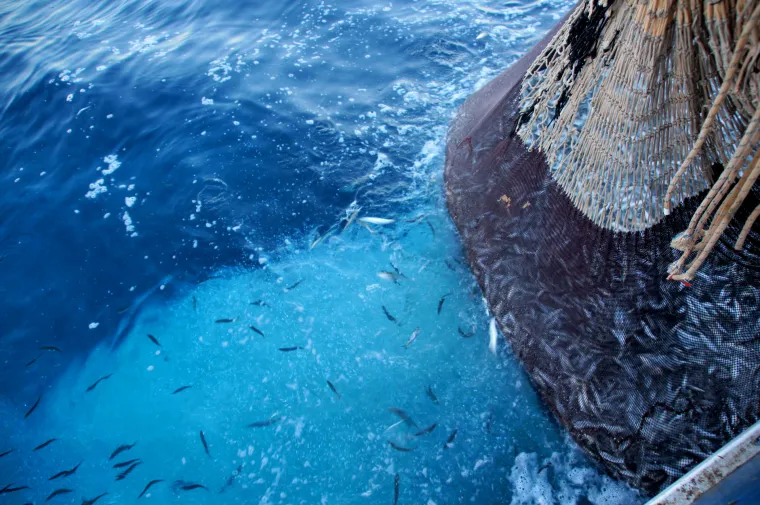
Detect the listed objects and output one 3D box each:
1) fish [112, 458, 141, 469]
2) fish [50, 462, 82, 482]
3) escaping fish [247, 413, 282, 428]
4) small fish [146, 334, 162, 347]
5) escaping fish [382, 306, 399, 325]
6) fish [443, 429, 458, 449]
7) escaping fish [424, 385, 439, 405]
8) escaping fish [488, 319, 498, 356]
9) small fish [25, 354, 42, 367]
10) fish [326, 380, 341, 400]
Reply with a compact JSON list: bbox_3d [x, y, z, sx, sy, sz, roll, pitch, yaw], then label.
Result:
[{"bbox_3d":[-1.891,1.574,3.781,0.215,0.045,0.035,-13,44,-14],"label":"fish"},{"bbox_3d":[-1.491,1.036,2.406,0.166,0.032,0.022,-28,48,-28],"label":"fish"},{"bbox_3d":[-0.607,0.892,2.663,0.190,0.036,0.025,-13,43,-15],"label":"escaping fish"},{"bbox_3d":[-2.064,0.805,4.635,0.231,0.049,0.038,26,48,26],"label":"small fish"},{"bbox_3d":[0.067,0.393,3.145,0.025,0.036,0.189,-23,46,-24],"label":"escaping fish"},{"bbox_3d":[0.548,1.442,3.928,0.036,0.046,0.219,27,49,27],"label":"fish"},{"bbox_3d":[0.436,1.183,4.215,0.036,0.046,0.221,-16,44,-17],"label":"escaping fish"},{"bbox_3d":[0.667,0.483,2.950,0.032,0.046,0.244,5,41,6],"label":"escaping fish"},{"bbox_3d":[-3.060,0.954,4.471,0.033,0.042,0.200,26,48,26],"label":"small fish"},{"bbox_3d":[-0.247,0.747,2.738,0.021,0.031,0.162,-24,47,-25],"label":"fish"}]

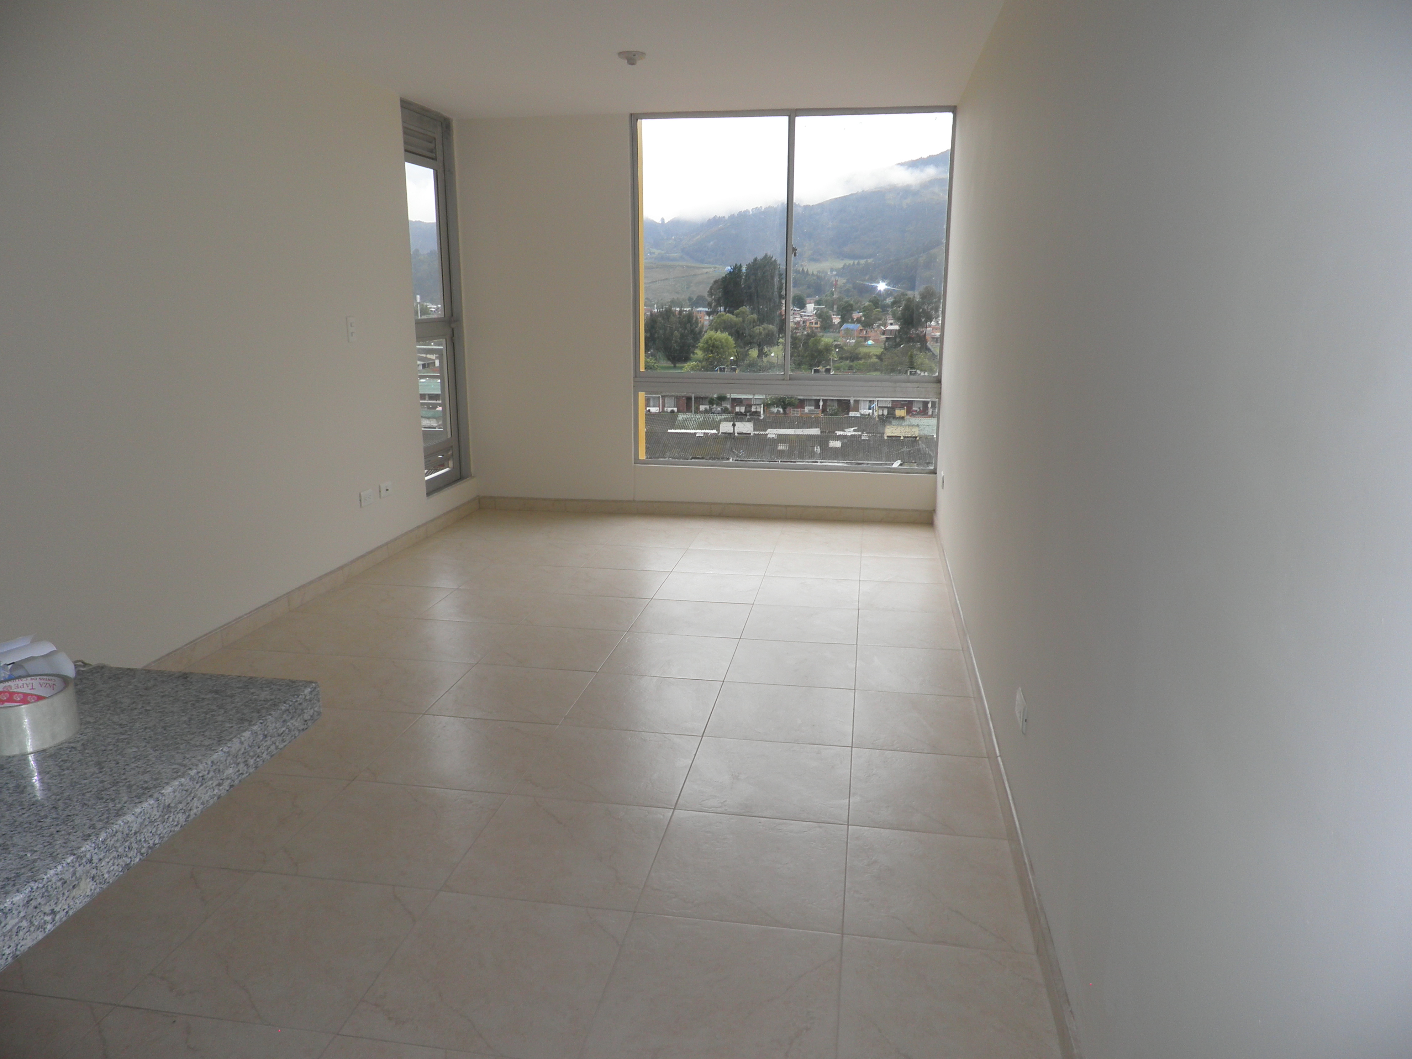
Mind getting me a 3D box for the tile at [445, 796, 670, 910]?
[{"bbox_3d":[-0.343,0.788,2.407,0.452,0.010,0.452,2,13,9],"label":"tile"}]

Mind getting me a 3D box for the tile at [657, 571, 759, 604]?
[{"bbox_3d":[0.027,0.275,4.587,0.452,0.010,0.452,2,13,9],"label":"tile"}]

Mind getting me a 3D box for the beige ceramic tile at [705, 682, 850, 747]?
[{"bbox_3d":[0.253,0.601,3.207,0.452,0.010,0.452,2,13,9],"label":"beige ceramic tile"}]

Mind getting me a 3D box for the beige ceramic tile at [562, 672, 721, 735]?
[{"bbox_3d":[-0.198,0.584,3.289,0.454,0.012,0.454,2,13,9],"label":"beige ceramic tile"}]

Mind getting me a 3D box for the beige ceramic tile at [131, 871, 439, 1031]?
[{"bbox_3d":[-0.873,0.878,2.064,0.456,0.010,0.447,2,14,9],"label":"beige ceramic tile"}]

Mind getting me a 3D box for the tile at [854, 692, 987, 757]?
[{"bbox_3d":[0.675,0.622,3.151,0.395,0.012,0.454,2,13,9],"label":"tile"}]

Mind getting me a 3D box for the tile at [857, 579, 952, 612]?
[{"bbox_3d":[0.898,0.309,4.437,0.396,0.010,0.447,2,14,9],"label":"tile"}]

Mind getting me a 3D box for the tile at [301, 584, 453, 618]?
[{"bbox_3d":[-1.410,0.321,4.366,0.456,0.010,0.447,2,14,9],"label":"tile"}]

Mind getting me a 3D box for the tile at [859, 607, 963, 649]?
[{"bbox_3d":[0.812,0.408,3.958,0.405,0.012,0.450,2,13,9],"label":"tile"}]

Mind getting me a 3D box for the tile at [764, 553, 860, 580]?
[{"bbox_3d":[0.549,0.188,4.936,0.456,0.010,0.447,2,14,9],"label":"tile"}]

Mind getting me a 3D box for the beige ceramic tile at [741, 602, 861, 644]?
[{"bbox_3d":[0.395,0.391,4.024,0.450,0.012,0.450,2,13,9],"label":"beige ceramic tile"}]

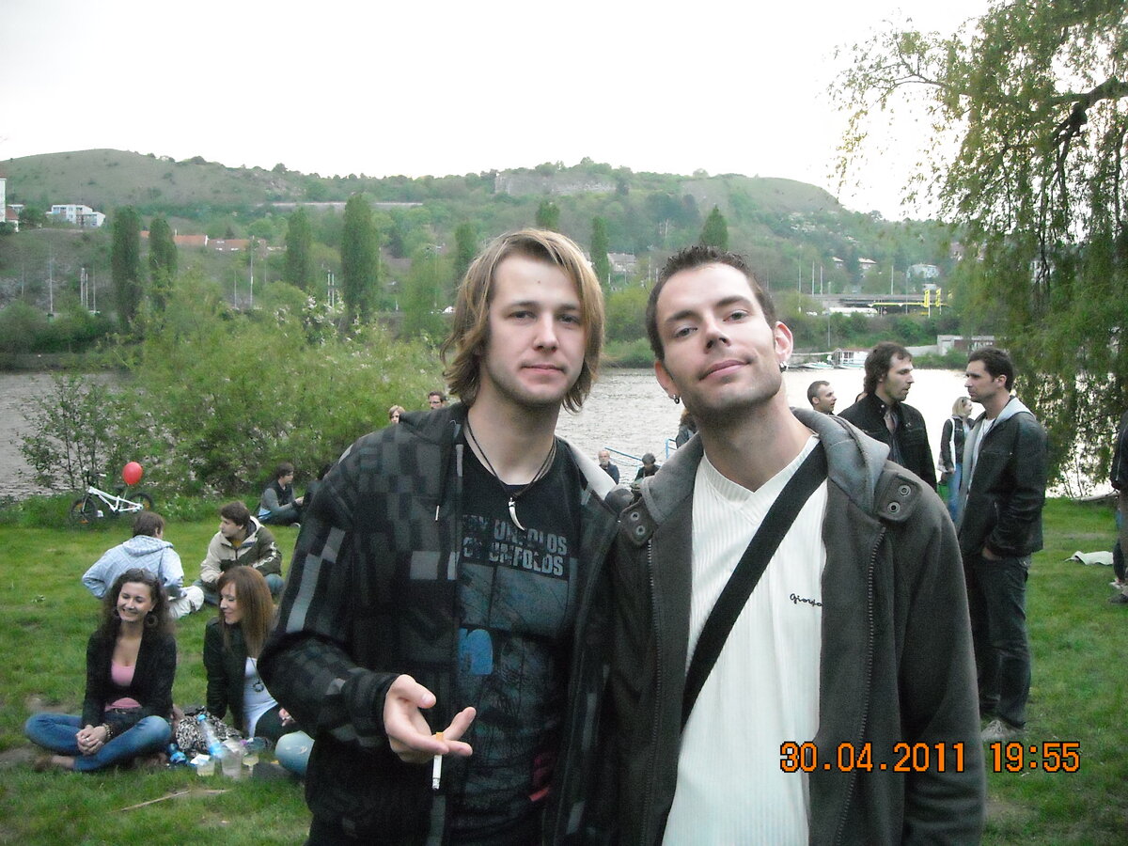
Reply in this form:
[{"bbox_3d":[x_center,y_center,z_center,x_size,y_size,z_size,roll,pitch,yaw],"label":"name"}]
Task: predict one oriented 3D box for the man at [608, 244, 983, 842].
[{"bbox_3d":[0.290,0.680,1.570,0.580,1.820,0.380,1,4,16],"label":"man"}]

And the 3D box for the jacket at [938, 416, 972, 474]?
[{"bbox_3d":[4.420,0.243,12.800,0.460,0.620,0.290,-4,6,-43],"label":"jacket"}]

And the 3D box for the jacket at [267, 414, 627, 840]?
[{"bbox_3d":[-0.135,0.280,1.540,0.580,0.660,0.420,-1,4,-19],"label":"jacket"}]

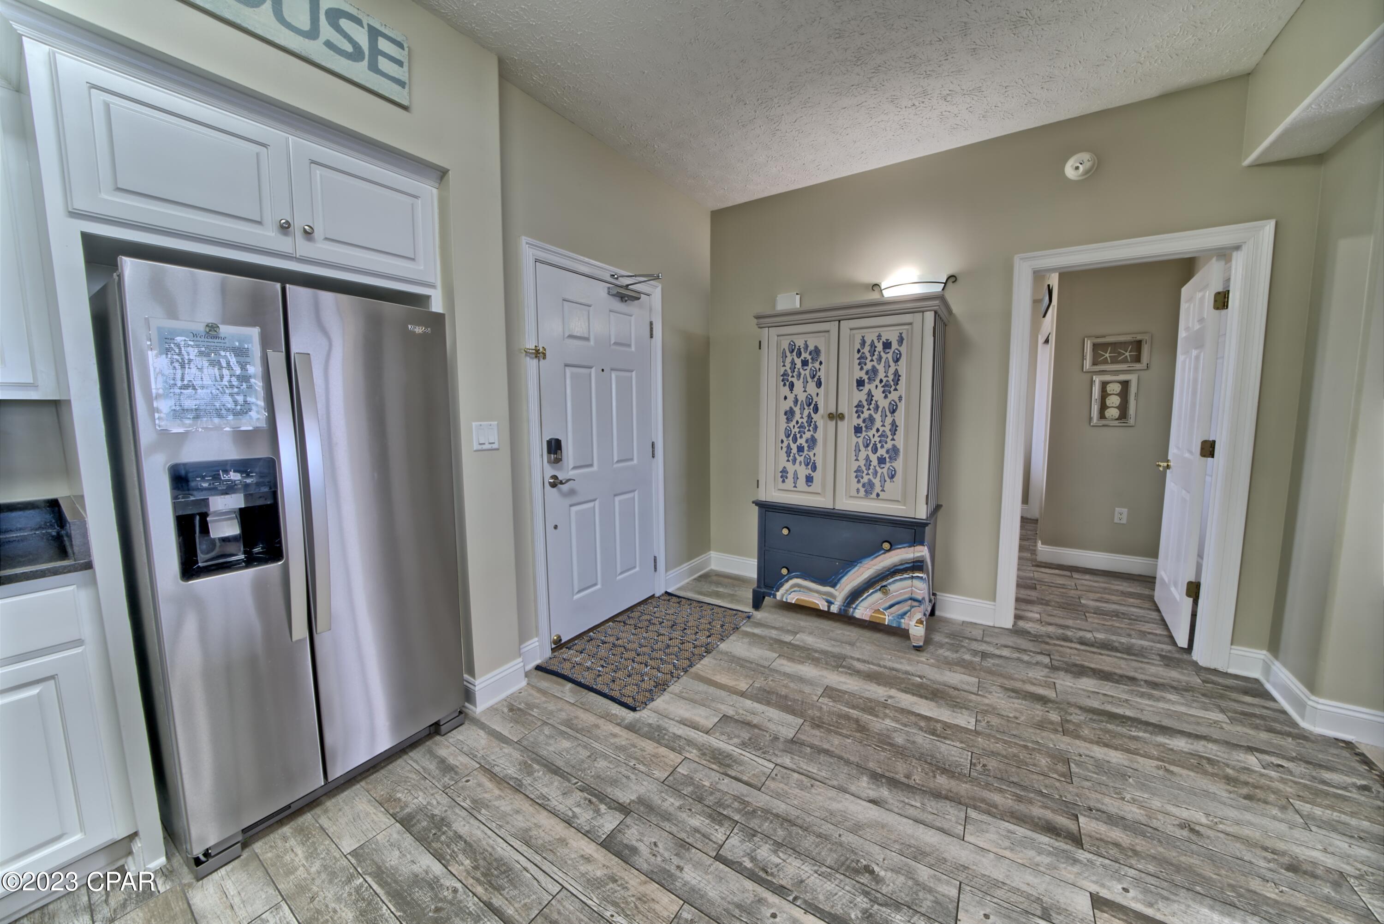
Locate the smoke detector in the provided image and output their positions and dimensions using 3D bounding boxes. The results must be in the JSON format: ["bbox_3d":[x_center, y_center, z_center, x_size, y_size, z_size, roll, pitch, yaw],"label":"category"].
[{"bbox_3d":[2.017,-1.538,2.390,0.132,0.132,0.045,3,7,33],"label":"smoke detector"}]

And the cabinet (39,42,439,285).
[{"bbox_3d":[-1.508,-0.851,1.629,0.550,0.410,0.910,3,7,35],"label":"cabinet"}]

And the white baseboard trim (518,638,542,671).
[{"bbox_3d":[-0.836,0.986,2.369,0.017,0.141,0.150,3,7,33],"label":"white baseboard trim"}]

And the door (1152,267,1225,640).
[{"bbox_3d":[2.848,-0.042,2.659,0.037,2.025,0.775,4,7,38],"label":"door"}]

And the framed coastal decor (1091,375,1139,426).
[{"bbox_3d":[3.317,-0.483,3.628,0.264,0.388,0.028,3,7,33],"label":"framed coastal decor"}]

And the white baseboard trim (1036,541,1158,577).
[{"bbox_3d":[3.318,0.810,3.773,0.790,0.141,0.017,3,7,33],"label":"white baseboard trim"}]

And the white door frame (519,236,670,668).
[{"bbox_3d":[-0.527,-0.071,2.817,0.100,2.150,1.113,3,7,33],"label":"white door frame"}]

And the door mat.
[{"bbox_3d":[-0.213,1.001,2.660,0.660,0.012,1.165,3,7,33],"label":"door mat"}]

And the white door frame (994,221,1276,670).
[{"bbox_3d":[2.251,-0.056,2.468,0.957,2.136,0.130,3,7,33],"label":"white door frame"}]

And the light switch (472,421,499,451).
[{"bbox_3d":[-0.877,-0.108,1.974,0.012,0.117,0.116,3,7,34],"label":"light switch"}]

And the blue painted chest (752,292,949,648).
[{"bbox_3d":[0.957,0.044,2.864,1.028,1.858,0.518,3,7,32],"label":"blue painted chest"}]

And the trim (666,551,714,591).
[{"bbox_3d":[-0.006,0.856,3.624,0.017,0.141,0.641,3,7,33],"label":"trim"}]

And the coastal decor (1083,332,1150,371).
[{"bbox_3d":[3.266,-0.835,3.554,0.382,0.266,0.035,3,7,32],"label":"coastal decor"}]

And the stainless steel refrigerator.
[{"bbox_3d":[-1.451,0.269,1.726,0.790,1.670,0.810,3,7,35],"label":"stainless steel refrigerator"}]

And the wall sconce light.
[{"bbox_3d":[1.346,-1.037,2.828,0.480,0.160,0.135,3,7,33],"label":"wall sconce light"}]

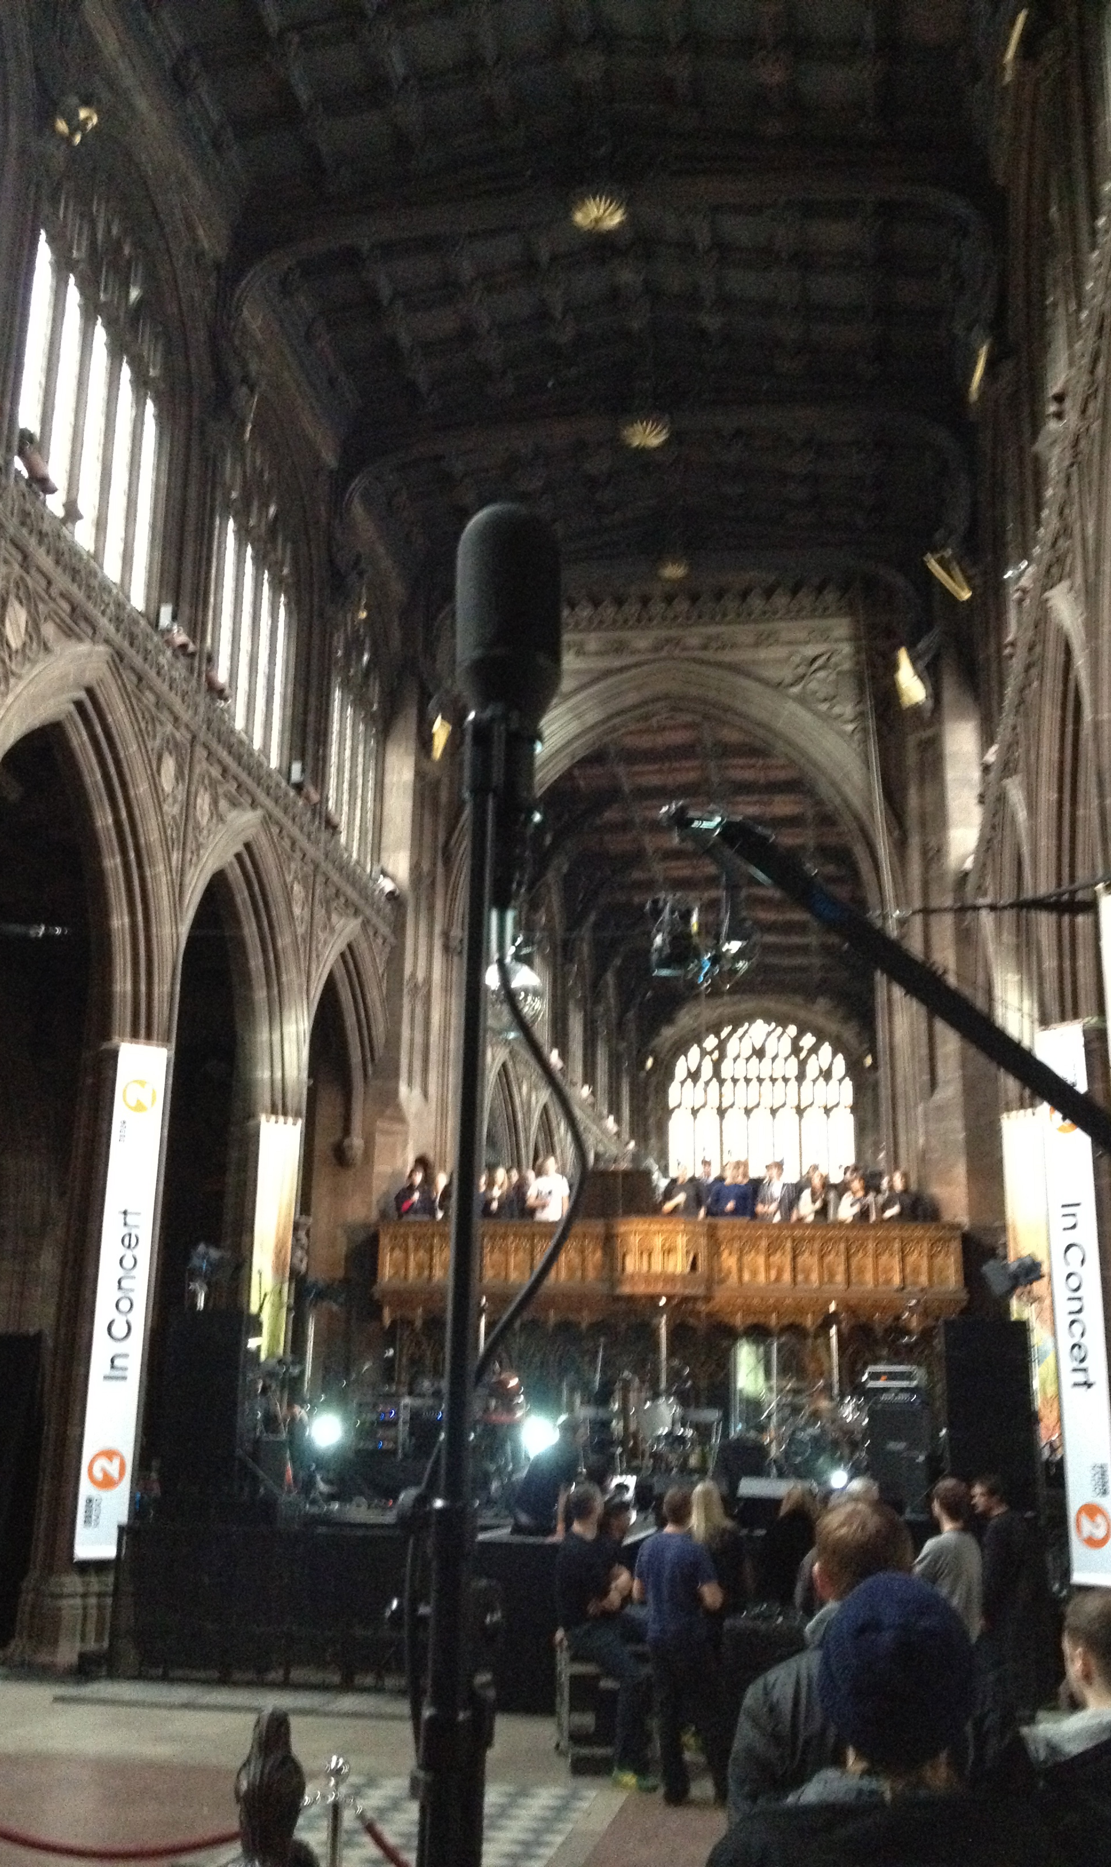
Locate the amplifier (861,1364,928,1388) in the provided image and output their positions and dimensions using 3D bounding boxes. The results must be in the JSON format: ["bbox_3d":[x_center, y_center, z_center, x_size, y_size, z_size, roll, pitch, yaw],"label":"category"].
[{"bbox_3d":[3.544,4.636,19.771,0.600,0.260,0.360,-7,-17,27],"label":"amplifier"}]

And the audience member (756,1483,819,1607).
[{"bbox_3d":[1.441,4.244,11.496,0.460,1.710,0.300,-2,-16,9],"label":"audience member"}]

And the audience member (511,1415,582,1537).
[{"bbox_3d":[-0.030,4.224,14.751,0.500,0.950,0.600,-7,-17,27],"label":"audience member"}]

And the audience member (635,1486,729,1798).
[{"bbox_3d":[0.744,4.186,11.161,0.540,1.770,0.340,0,-16,3],"label":"audience member"}]

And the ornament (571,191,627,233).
[{"bbox_3d":[0.474,-7.677,20.111,0.570,0.160,0.570,-1,-15,9],"label":"ornament"}]

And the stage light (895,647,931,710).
[{"bbox_3d":[4.862,-3.480,25.735,0.380,0.800,0.400,-11,-19,38],"label":"stage light"}]

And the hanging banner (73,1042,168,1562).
[{"bbox_3d":[-3.881,3.234,16.927,0.442,4.480,0.050,9,-17,-27],"label":"hanging banner"}]

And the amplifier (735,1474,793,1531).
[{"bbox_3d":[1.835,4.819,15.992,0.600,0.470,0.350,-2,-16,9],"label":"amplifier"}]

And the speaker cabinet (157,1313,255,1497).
[{"bbox_3d":[-3.342,4.450,17.904,0.820,1.745,0.800,0,-15,3],"label":"speaker cabinet"}]

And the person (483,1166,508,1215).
[{"bbox_3d":[-0.829,4.134,26.431,0.460,1.720,0.360,-3,-15,14],"label":"person"}]

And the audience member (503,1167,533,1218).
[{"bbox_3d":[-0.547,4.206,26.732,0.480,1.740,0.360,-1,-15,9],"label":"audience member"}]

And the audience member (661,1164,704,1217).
[{"bbox_3d":[1.621,3.803,23.981,0.540,1.700,0.360,-1,-15,9],"label":"audience member"}]

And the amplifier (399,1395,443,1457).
[{"bbox_3d":[-1.463,5.552,21.197,0.540,0.710,0.450,-1,-15,6],"label":"amplifier"}]

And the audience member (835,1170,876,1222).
[{"bbox_3d":[4.081,4.071,25.651,0.520,1.620,0.400,0,-15,3],"label":"audience member"}]

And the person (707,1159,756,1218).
[{"bbox_3d":[2.249,3.719,23.901,0.580,1.700,0.360,-1,-15,9],"label":"person"}]

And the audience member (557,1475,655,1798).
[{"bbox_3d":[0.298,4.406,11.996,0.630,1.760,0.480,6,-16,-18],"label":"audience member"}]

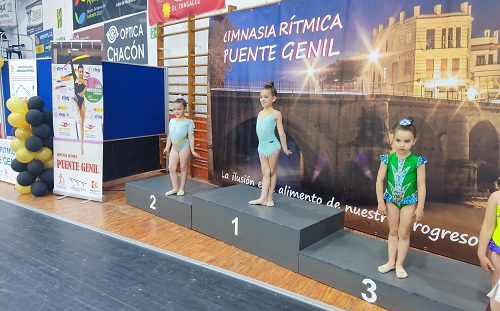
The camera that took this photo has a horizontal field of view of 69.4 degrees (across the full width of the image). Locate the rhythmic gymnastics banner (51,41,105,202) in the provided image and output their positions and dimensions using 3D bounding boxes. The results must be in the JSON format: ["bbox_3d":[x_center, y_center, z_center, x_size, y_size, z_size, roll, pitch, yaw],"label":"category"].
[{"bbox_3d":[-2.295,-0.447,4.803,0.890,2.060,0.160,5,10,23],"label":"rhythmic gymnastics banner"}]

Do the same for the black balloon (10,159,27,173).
[{"bbox_3d":[-3.092,0.137,4.850,0.210,0.200,0.220,-3,10,-33],"label":"black balloon"}]

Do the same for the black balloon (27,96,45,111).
[{"bbox_3d":[-2.812,-0.678,4.760,0.200,0.210,0.220,-3,10,-30],"label":"black balloon"}]

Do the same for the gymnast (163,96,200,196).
[{"bbox_3d":[-0.821,-0.107,4.160,0.380,1.120,0.260,6,10,28],"label":"gymnast"}]

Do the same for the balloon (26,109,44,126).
[{"bbox_3d":[-2.891,-0.508,4.851,0.230,0.235,0.230,-2,9,-20],"label":"balloon"}]

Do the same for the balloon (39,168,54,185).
[{"bbox_3d":[-2.865,0.296,5.096,0.230,0.235,0.230,-2,9,-20],"label":"balloon"}]

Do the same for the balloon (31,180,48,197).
[{"bbox_3d":[-2.834,0.455,4.860,0.205,0.215,0.220,-3,10,-30],"label":"balloon"}]

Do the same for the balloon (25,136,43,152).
[{"bbox_3d":[-2.838,-0.148,4.760,0.210,0.210,0.220,-3,10,-31],"label":"balloon"}]

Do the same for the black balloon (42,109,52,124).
[{"bbox_3d":[-2.808,-0.528,5.019,0.230,0.235,0.230,-2,9,-20],"label":"black balloon"}]

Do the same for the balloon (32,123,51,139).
[{"bbox_3d":[-2.809,-0.334,4.877,0.230,0.235,0.230,-2,9,-20],"label":"balloon"}]

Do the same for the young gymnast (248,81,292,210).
[{"bbox_3d":[0.190,-0.108,3.527,0.440,1.200,0.270,9,11,41],"label":"young gymnast"}]

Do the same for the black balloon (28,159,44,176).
[{"bbox_3d":[-2.841,0.160,4.800,0.205,0.210,0.220,-3,10,-31],"label":"black balloon"}]

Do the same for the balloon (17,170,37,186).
[{"bbox_3d":[-2.961,0.309,4.790,0.215,0.205,0.220,-3,10,-32],"label":"balloon"}]

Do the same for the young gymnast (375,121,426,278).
[{"bbox_3d":[1.073,0.293,2.526,0.340,1.112,0.240,7,10,32],"label":"young gymnast"}]

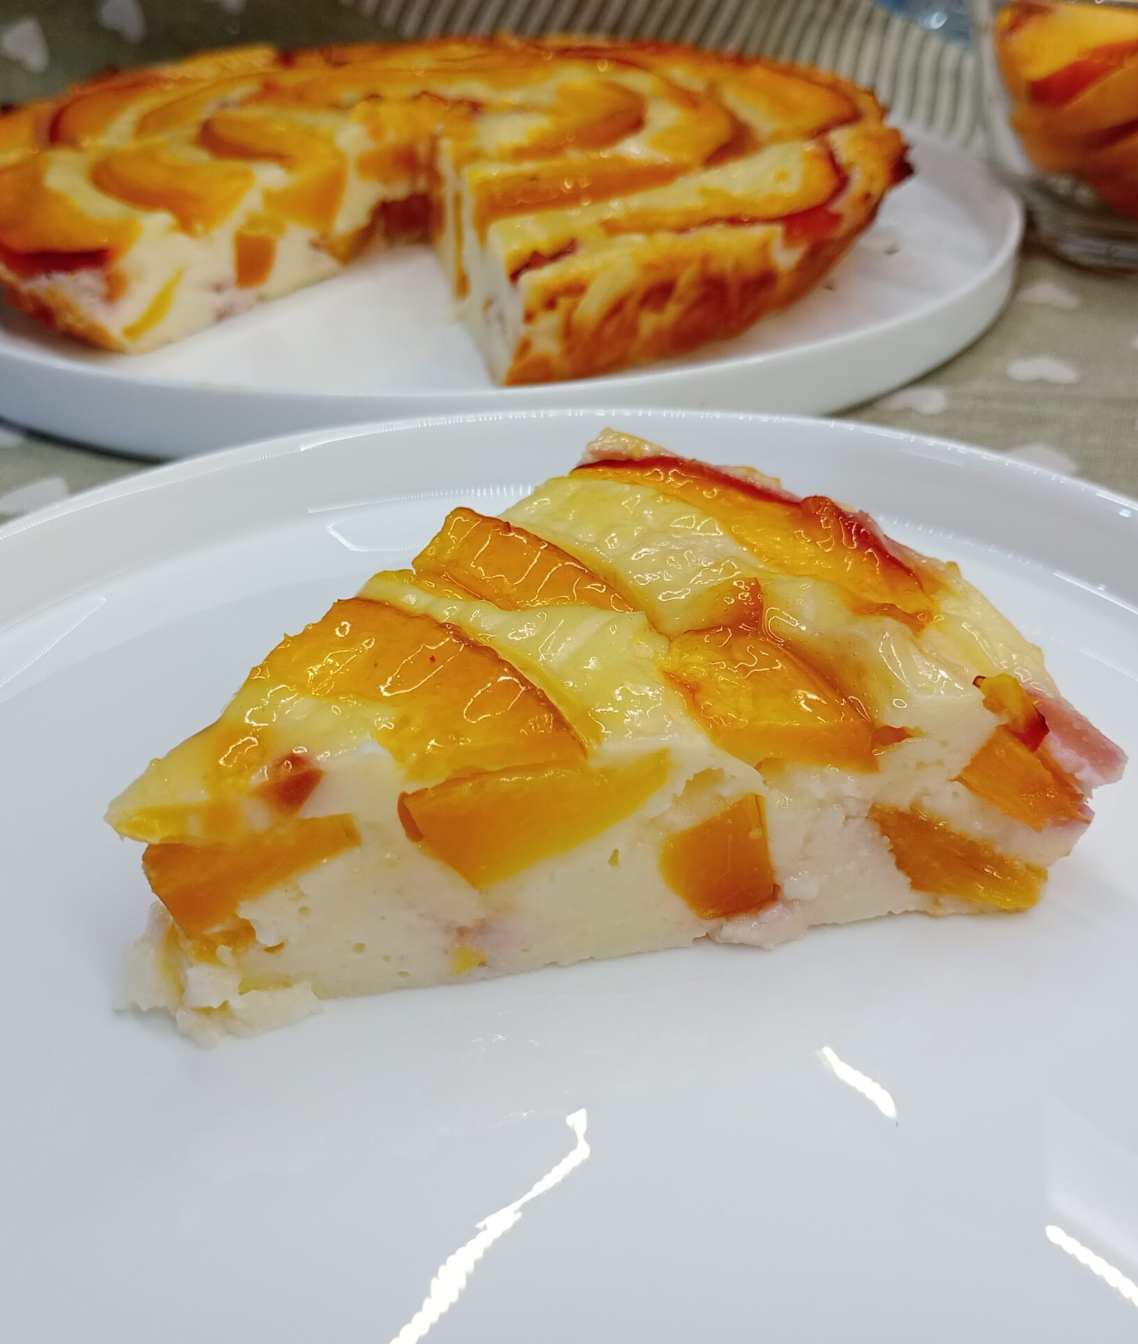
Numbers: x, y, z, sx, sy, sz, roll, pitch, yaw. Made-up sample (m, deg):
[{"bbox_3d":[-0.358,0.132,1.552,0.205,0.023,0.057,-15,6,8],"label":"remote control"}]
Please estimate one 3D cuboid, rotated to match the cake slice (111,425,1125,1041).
[{"bbox_3d":[-0.004,0.010,0.167,0.101,0.029,0.093,-20,38,-25],"label":"cake slice"}]

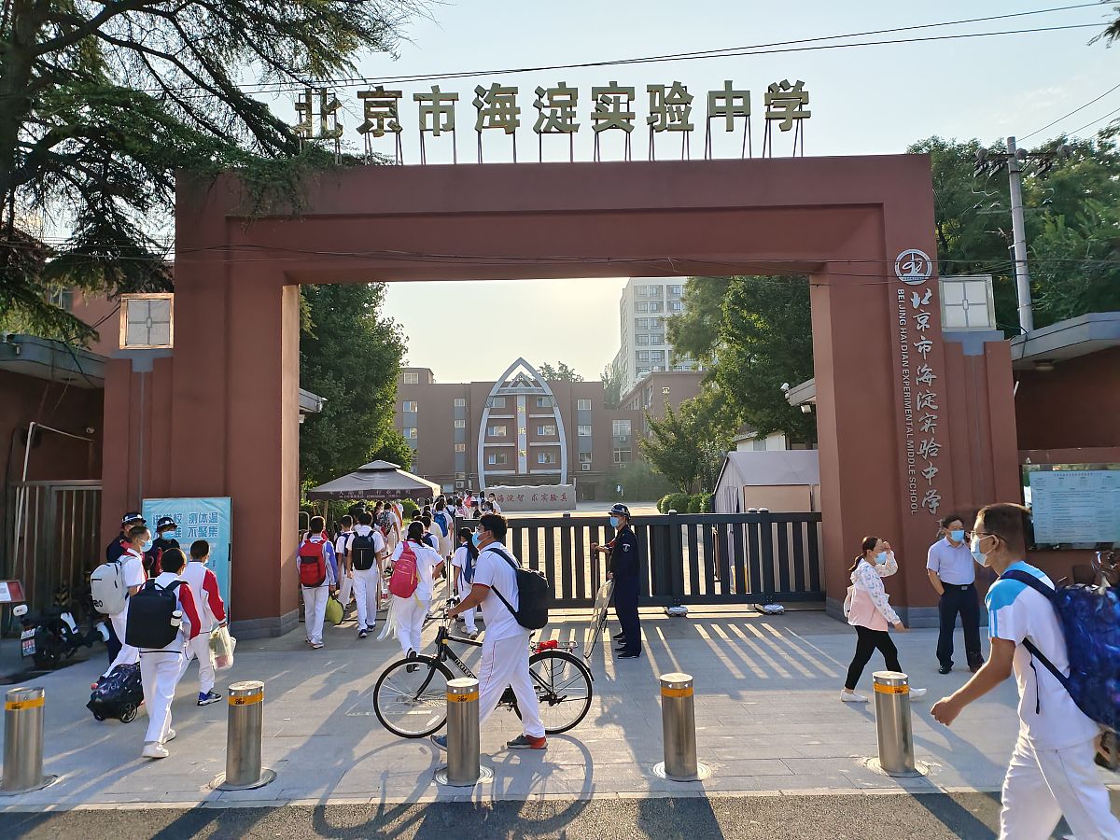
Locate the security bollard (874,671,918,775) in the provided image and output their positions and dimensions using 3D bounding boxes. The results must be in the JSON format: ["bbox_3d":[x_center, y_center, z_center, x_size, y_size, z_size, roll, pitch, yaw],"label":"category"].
[{"bbox_3d":[2.252,2.030,4.987,0.226,0.620,0.226,-1,-5,0],"label":"security bollard"}]

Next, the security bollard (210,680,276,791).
[{"bbox_3d":[-2.239,2.221,5.268,0.400,0.635,0.400,-1,-5,0],"label":"security bollard"}]

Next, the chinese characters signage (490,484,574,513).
[{"bbox_3d":[-2.109,5.934,57.000,6.863,2.073,0.900,-1,-5,0],"label":"chinese characters signage"}]

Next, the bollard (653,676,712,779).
[{"bbox_3d":[0.847,2.149,5.247,0.400,0.635,0.400,-1,-5,0],"label":"bollard"}]

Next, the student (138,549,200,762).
[{"bbox_3d":[-3.009,1.746,5.691,0.480,1.530,0.500,-6,-7,40],"label":"student"}]

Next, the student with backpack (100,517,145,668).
[{"bbox_3d":[-4.769,1.919,8.116,0.550,1.685,0.500,-1,-5,-3],"label":"student with backpack"}]

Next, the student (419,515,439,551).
[{"bbox_3d":[-2.039,2.277,11.426,0.500,1.563,0.580,-1,-5,0],"label":"student"}]

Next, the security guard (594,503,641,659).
[{"bbox_3d":[0.661,1.825,8.565,0.500,1.725,0.500,0,-5,-13],"label":"security guard"}]

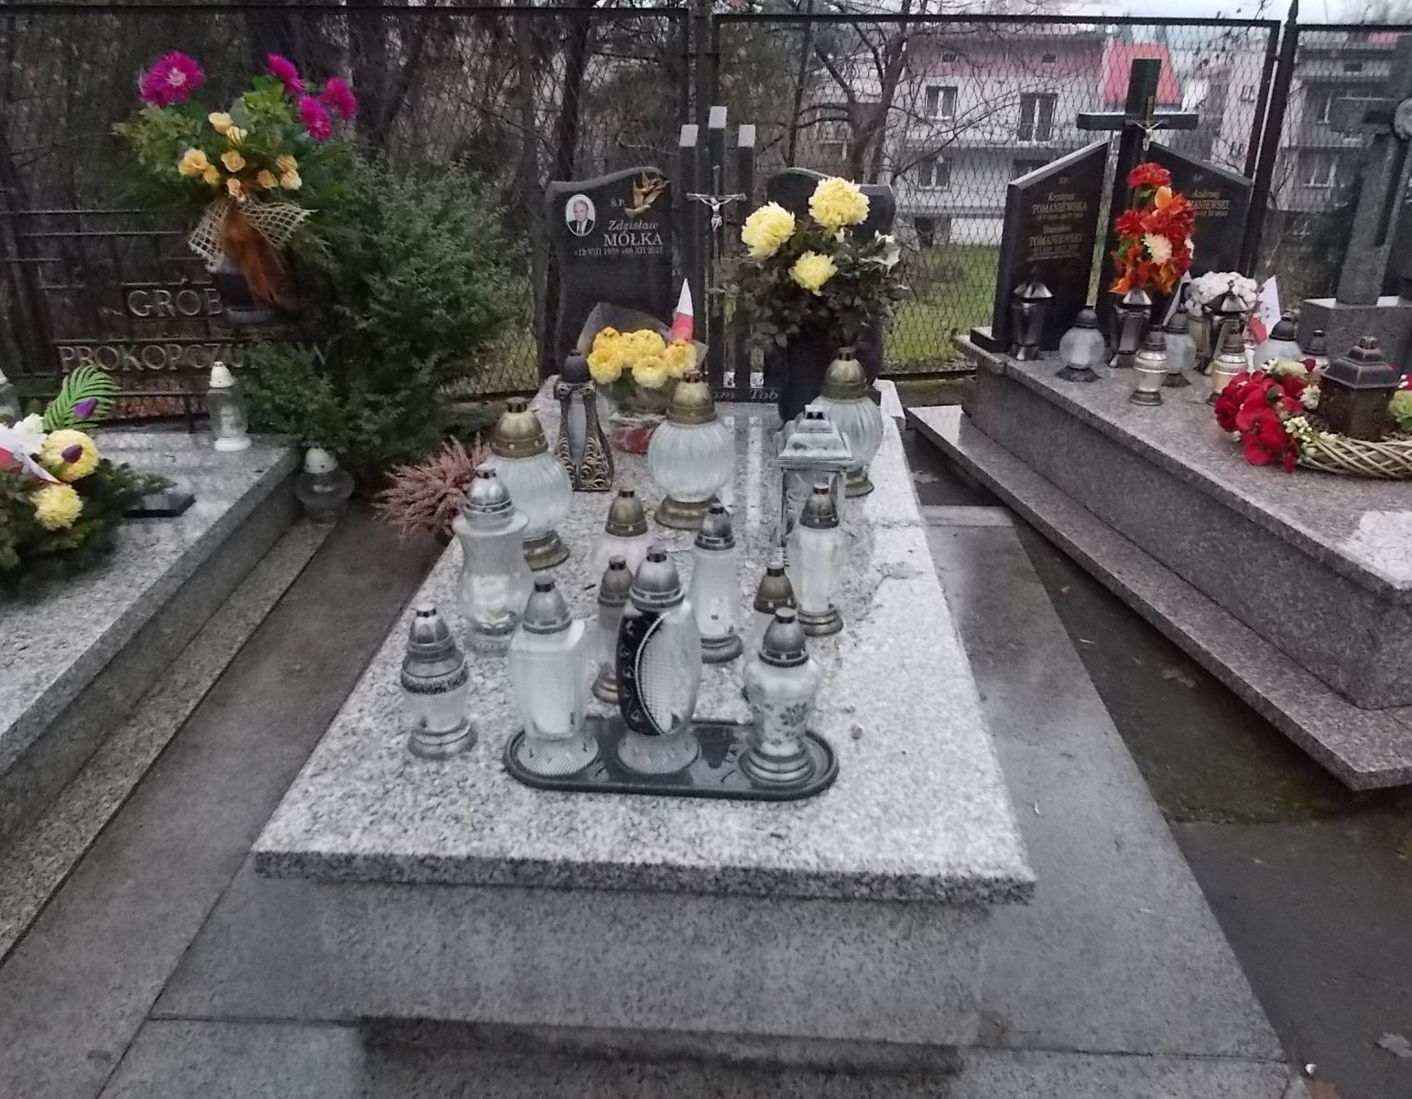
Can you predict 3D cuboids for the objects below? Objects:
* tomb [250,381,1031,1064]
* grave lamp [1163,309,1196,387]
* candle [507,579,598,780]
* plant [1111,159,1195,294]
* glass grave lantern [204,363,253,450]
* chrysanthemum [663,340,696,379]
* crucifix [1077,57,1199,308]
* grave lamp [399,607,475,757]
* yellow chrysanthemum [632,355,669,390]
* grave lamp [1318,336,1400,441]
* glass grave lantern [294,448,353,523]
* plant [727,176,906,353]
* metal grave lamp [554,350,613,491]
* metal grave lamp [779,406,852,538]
[{"bbox_3d":[-0.030,0.119,2.356,0.975,0.370,2.028,1,25,3],"label":"tomb"},{"bbox_3d":[1.365,-0.581,3.179,0.132,0.210,0.132,-5,25,-10],"label":"grave lamp"},{"bbox_3d":[-0.231,0.177,1.636,0.121,0.302,0.116,0,25,0],"label":"candle"},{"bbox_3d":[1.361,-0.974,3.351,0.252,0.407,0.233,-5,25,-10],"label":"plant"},{"bbox_3d":[-1.445,-0.434,3.305,0.119,0.262,0.119,1,25,3],"label":"glass grave lantern"},{"bbox_3d":[-0.064,-0.464,2.688,0.082,0.086,0.078,1,25,3],"label":"chrysanthemum"},{"bbox_3d":[1.331,-1.140,3.554,0.409,0.809,0.078,-6,26,-11],"label":"crucifix"},{"bbox_3d":[-0.382,0.179,1.567,0.103,0.212,0.103,1,25,3],"label":"grave lamp"},{"bbox_3d":[-0.141,-0.451,2.821,0.092,0.083,0.087,1,24,3],"label":"yellow chrysanthemum"},{"bbox_3d":[1.670,-0.402,2.829,0.123,0.294,0.123,-5,25,-11],"label":"grave lamp"},{"bbox_3d":[-1.156,-0.201,3.287,0.177,0.222,0.177,0,24,0],"label":"glass grave lantern"},{"bbox_3d":[0.306,-0.790,3.050,0.485,0.465,0.424,1,25,3],"label":"plant"},{"bbox_3d":[-0.311,-0.322,2.683,0.139,0.337,0.136,1,25,3],"label":"metal grave lamp"},{"bbox_3d":[0.234,-0.140,2.279,0.147,0.307,0.147,1,24,3],"label":"metal grave lamp"}]

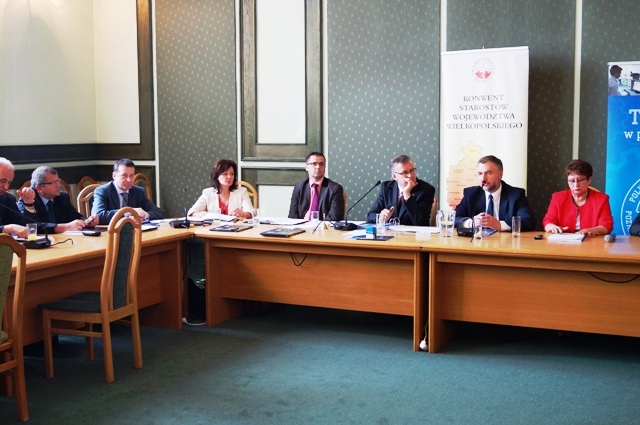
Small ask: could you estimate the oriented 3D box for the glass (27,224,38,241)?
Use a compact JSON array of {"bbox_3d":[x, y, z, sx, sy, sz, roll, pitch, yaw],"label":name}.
[{"bbox_3d":[-2.153,0.148,5.575,0.077,0.128,0.077,2,6,25],"label":"glass"}]

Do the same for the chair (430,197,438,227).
[{"bbox_3d":[0.837,0.307,6.674,0.460,1.060,0.570,2,6,25],"label":"chair"}]

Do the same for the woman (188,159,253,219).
[{"bbox_3d":[-0.964,0.127,7.341,0.600,1.302,0.780,1,5,10],"label":"woman"}]

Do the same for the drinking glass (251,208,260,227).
[{"bbox_3d":[-0.554,0.042,6.399,0.068,0.150,0.068,0,5,0],"label":"drinking glass"}]

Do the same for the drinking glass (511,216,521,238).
[{"bbox_3d":[1.494,0.110,5.664,0.065,0.155,0.065,2,6,25],"label":"drinking glass"}]

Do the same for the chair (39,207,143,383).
[{"bbox_3d":[-1.429,0.492,4.723,0.540,1.060,0.440,2,6,25],"label":"chair"}]

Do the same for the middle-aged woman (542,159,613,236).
[{"bbox_3d":[2.005,0.244,5.791,0.540,1.320,0.750,2,6,25],"label":"middle-aged woman"}]

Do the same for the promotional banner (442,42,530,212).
[{"bbox_3d":[1.521,-0.343,6.889,0.810,2.310,0.160,2,6,25],"label":"promotional banner"}]

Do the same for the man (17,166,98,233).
[{"bbox_3d":[-2.286,0.241,6.241,0.800,1.280,0.620,4,7,39],"label":"man"}]

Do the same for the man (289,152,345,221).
[{"bbox_3d":[-0.037,0.129,6.917,0.570,1.360,0.750,1,5,16],"label":"man"}]

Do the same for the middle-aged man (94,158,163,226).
[{"bbox_3d":[-1.823,0.157,6.992,0.620,1.313,0.800,-4,7,-38],"label":"middle-aged man"}]

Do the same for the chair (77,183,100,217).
[{"bbox_3d":[-1.962,0.278,7.090,0.460,1.055,0.530,-5,7,-42],"label":"chair"}]

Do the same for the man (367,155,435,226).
[{"bbox_3d":[0.688,0.175,6.466,0.590,1.350,0.760,2,6,25],"label":"man"}]

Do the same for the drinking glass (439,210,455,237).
[{"bbox_3d":[0.984,0.093,5.750,0.115,0.178,0.115,2,6,25],"label":"drinking glass"}]

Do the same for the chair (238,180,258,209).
[{"bbox_3d":[-0.906,0.231,7.558,0.460,1.055,0.530,1,5,14],"label":"chair"}]

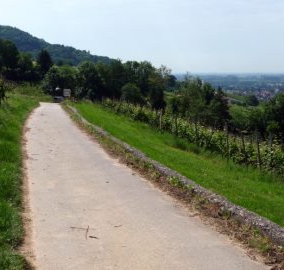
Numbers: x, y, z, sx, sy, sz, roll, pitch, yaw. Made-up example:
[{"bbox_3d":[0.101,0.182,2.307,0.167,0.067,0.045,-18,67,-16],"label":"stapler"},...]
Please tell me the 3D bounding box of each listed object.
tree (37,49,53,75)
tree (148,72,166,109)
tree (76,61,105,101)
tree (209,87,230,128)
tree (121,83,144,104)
[{"bbox_3d":[-16.602,-12.174,85.000,2.720,5.110,2.590,0,7,0],"label":"tree"},{"bbox_3d":[2.111,-5.789,68.000,2.450,5.450,2.330,0,7,0],"label":"tree"},{"bbox_3d":[-6.603,-6.859,64.000,3.590,5.380,3.410,0,7,0],"label":"tree"},{"bbox_3d":[9.004,-3.079,58.000,2.560,5.110,2.430,0,7,0],"label":"tree"},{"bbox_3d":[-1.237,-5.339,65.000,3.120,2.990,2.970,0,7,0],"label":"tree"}]

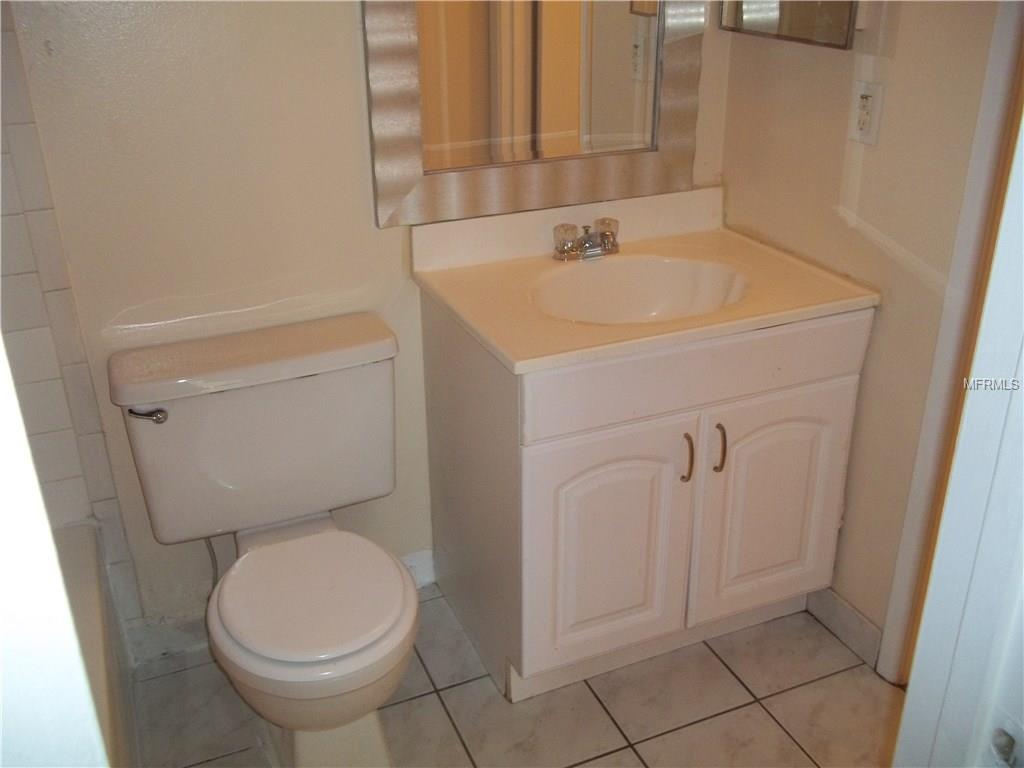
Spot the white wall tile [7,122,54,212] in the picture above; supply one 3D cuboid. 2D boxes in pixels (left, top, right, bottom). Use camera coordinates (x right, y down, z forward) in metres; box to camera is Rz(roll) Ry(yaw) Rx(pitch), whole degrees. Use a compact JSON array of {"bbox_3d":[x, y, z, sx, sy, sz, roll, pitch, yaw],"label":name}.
[{"bbox_3d":[-0.865,-0.388,1.699,0.051,0.152,0.010,-11,26,-21],"label":"white wall tile"}]

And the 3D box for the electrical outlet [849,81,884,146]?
[{"bbox_3d":[0.680,-0.522,1.827,0.010,0.115,0.074,-11,26,-21],"label":"electrical outlet"}]

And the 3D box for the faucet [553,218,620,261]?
[{"bbox_3d":[0.179,-0.321,2.113,0.155,0.076,0.105,-11,26,-21],"label":"faucet"}]

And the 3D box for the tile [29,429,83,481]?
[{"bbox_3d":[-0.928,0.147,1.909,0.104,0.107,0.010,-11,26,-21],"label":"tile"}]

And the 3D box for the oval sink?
[{"bbox_3d":[0.264,-0.140,1.969,0.467,0.134,0.377,-11,26,-21],"label":"oval sink"}]

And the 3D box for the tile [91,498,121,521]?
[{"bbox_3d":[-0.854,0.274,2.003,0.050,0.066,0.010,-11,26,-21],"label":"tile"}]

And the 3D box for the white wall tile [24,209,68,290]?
[{"bbox_3d":[-0.863,-0.248,1.763,0.051,0.152,0.010,-11,26,-21],"label":"white wall tile"}]

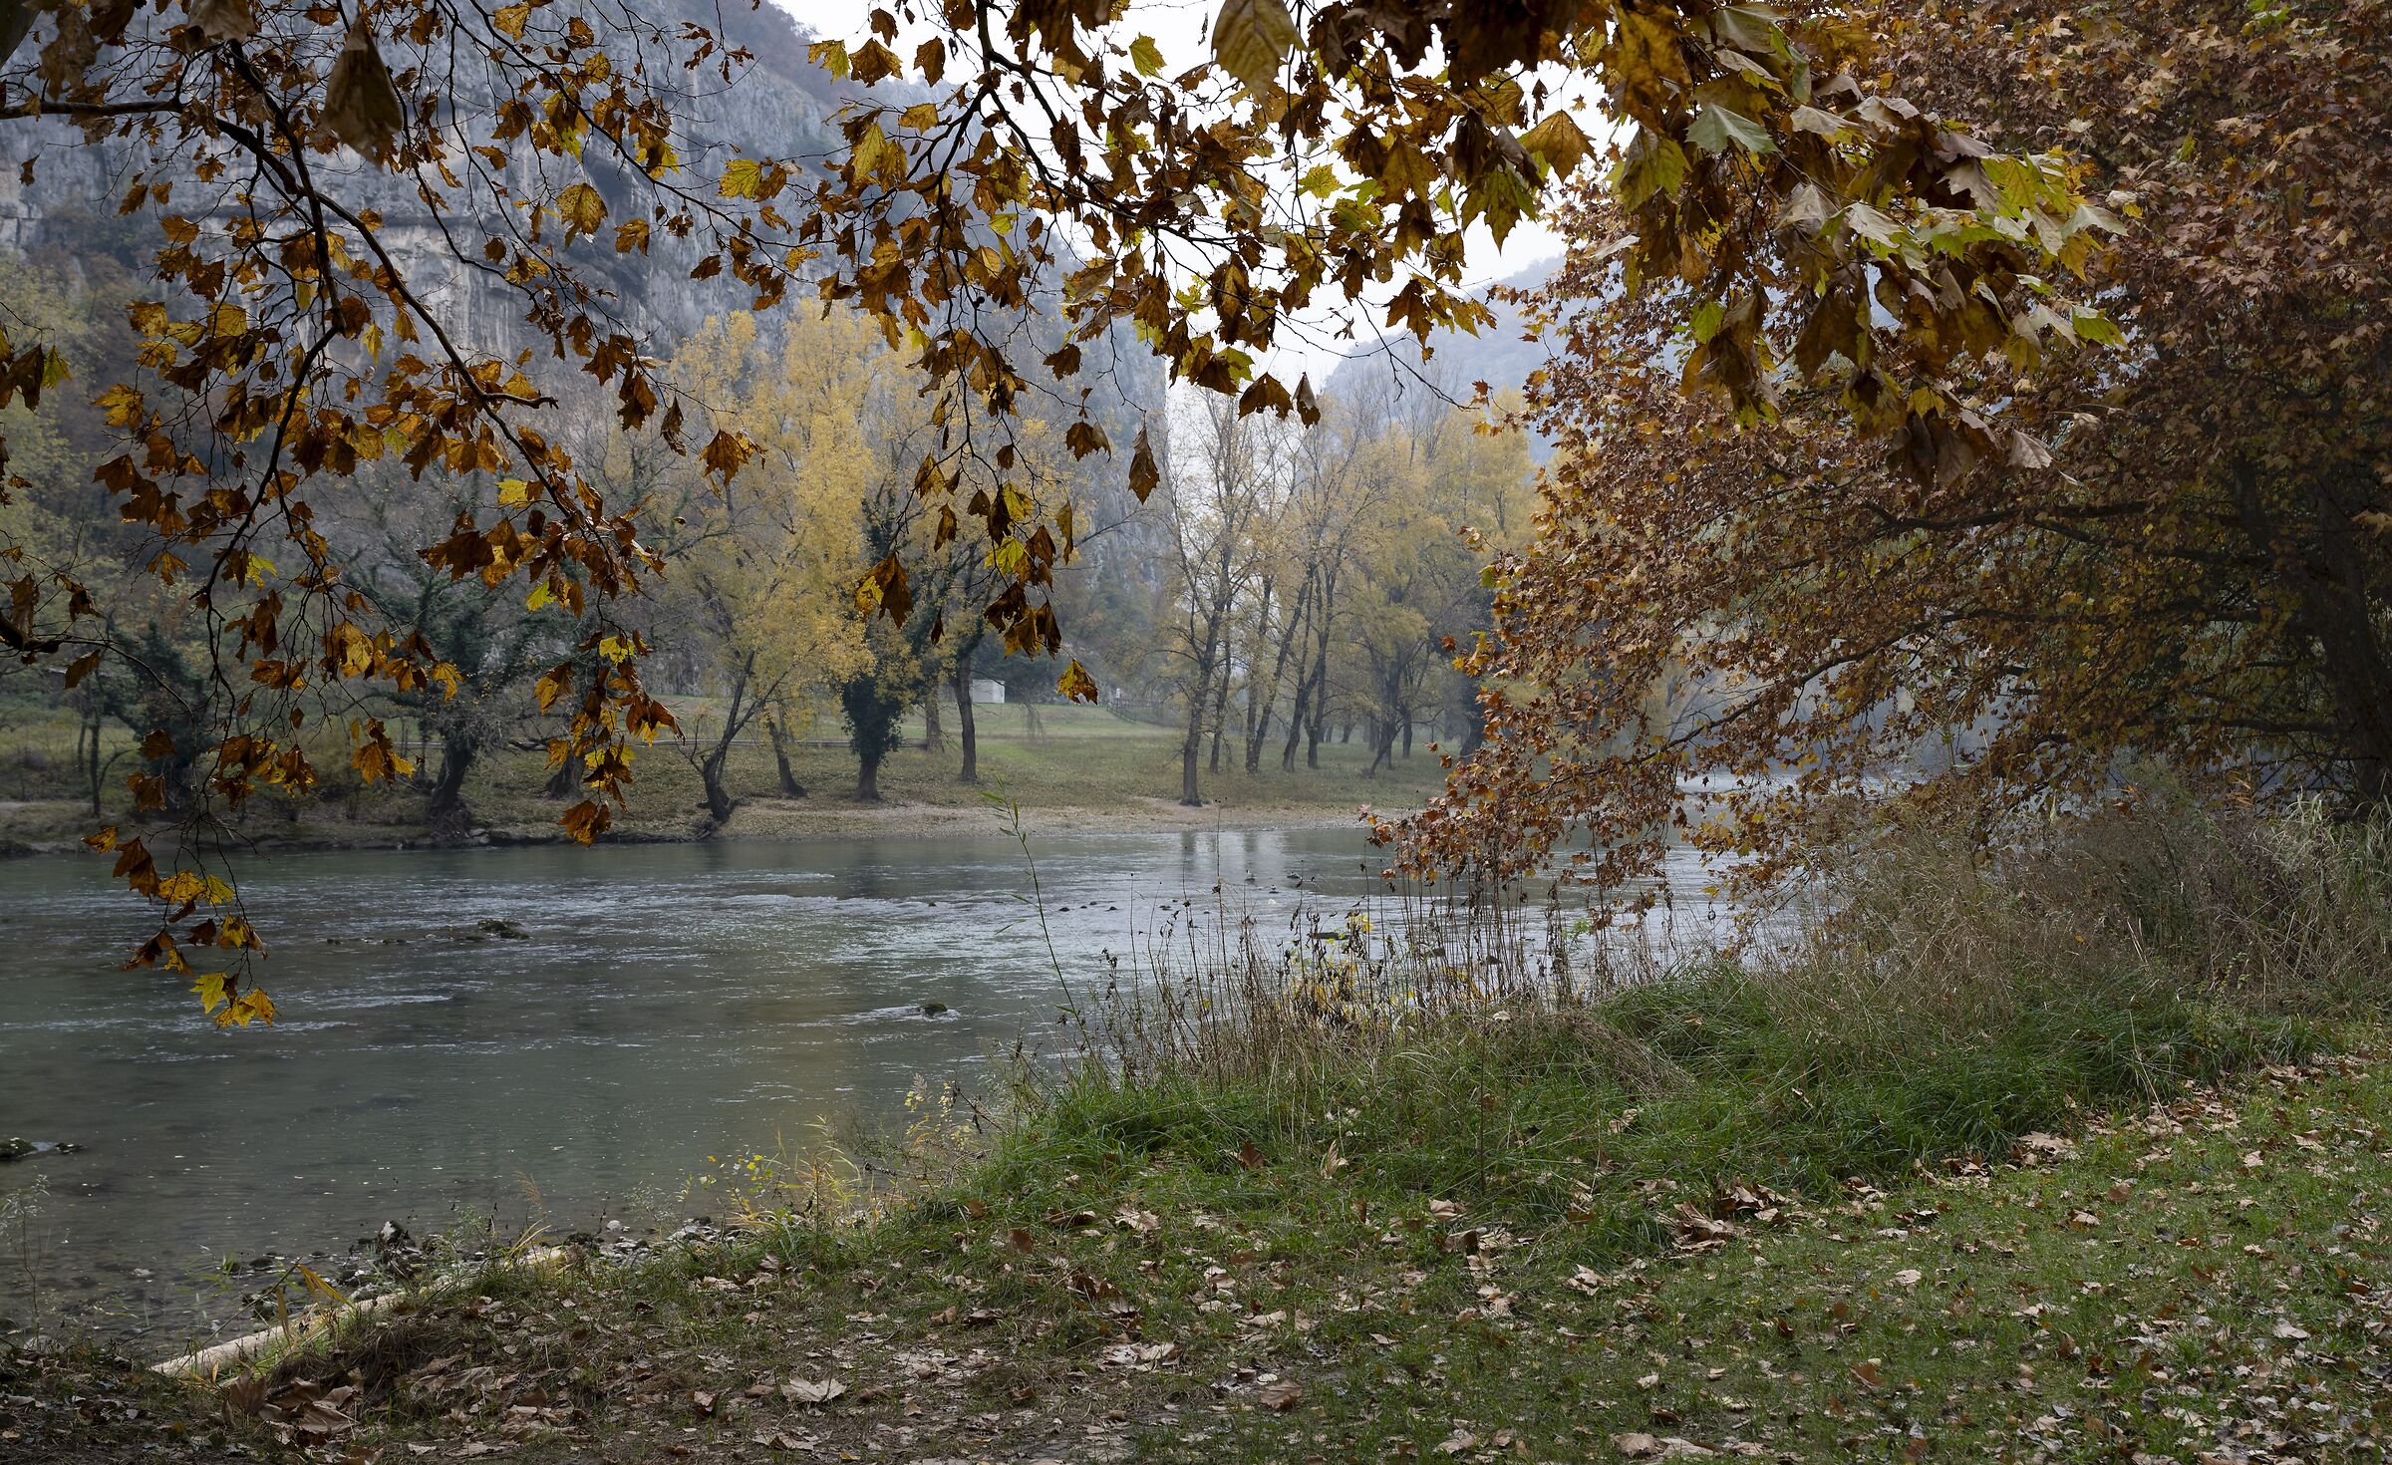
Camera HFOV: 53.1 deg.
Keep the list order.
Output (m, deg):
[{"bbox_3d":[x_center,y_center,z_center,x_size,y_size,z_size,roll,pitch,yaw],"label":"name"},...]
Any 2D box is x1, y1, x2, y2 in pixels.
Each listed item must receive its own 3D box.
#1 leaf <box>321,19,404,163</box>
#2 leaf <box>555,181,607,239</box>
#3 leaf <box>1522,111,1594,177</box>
[{"bbox_3d":[-1.044,-0.804,3.000,0.103,0.183,0.045,0,0,-19],"label":"leaf"},{"bbox_3d":[-1.388,-1.180,5.400,0.114,0.131,0.040,0,0,-14],"label":"leaf"},{"bbox_3d":[0.711,-1.157,4.700,0.140,0.132,0.050,0,0,9],"label":"leaf"}]

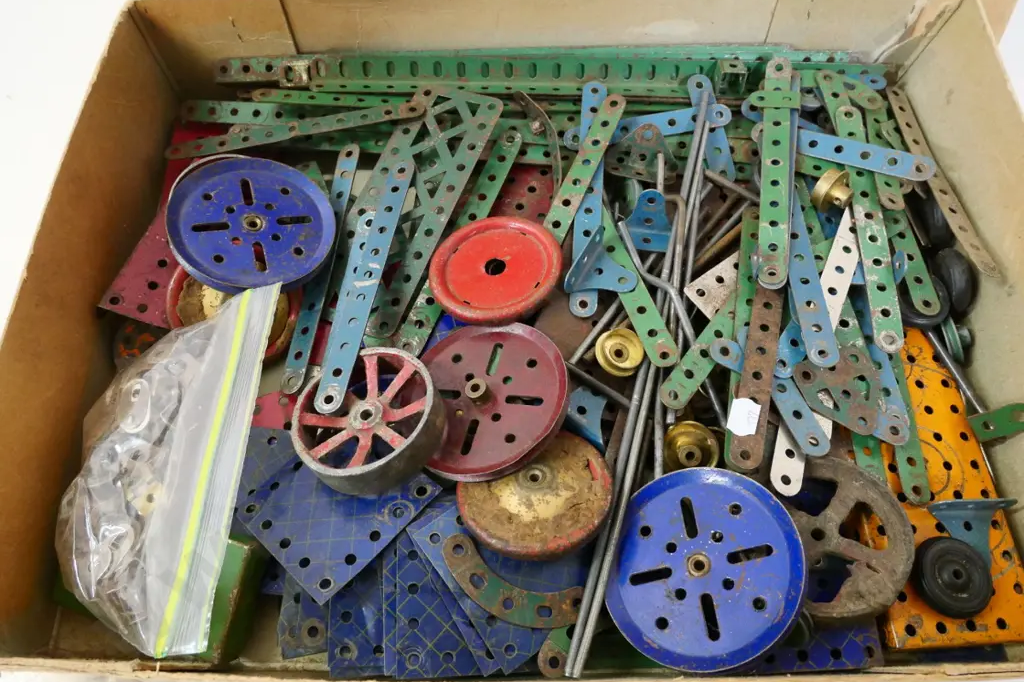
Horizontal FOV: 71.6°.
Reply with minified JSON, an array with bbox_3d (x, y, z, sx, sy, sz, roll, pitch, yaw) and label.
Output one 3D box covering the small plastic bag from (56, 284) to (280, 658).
[{"bbox_3d":[-0.138,0.047,0.289,0.078,0.042,0.148,-1,64,1],"label":"small plastic bag"}]

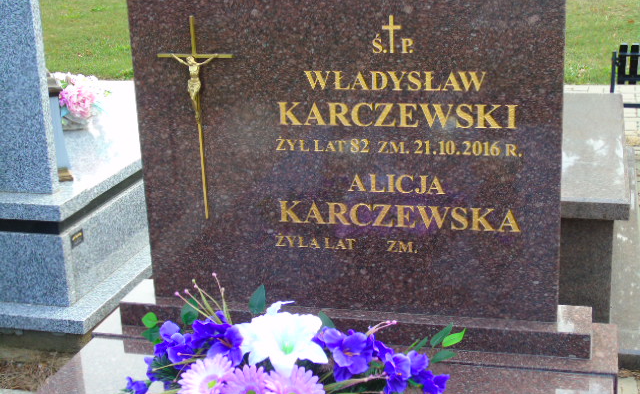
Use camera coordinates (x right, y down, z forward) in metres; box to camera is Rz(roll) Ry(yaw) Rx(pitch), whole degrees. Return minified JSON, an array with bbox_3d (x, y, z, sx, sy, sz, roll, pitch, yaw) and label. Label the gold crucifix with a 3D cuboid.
[{"bbox_3d":[-0.230,-0.142,1.886,0.149,0.393,0.035,2,17,15],"label":"gold crucifix"}]

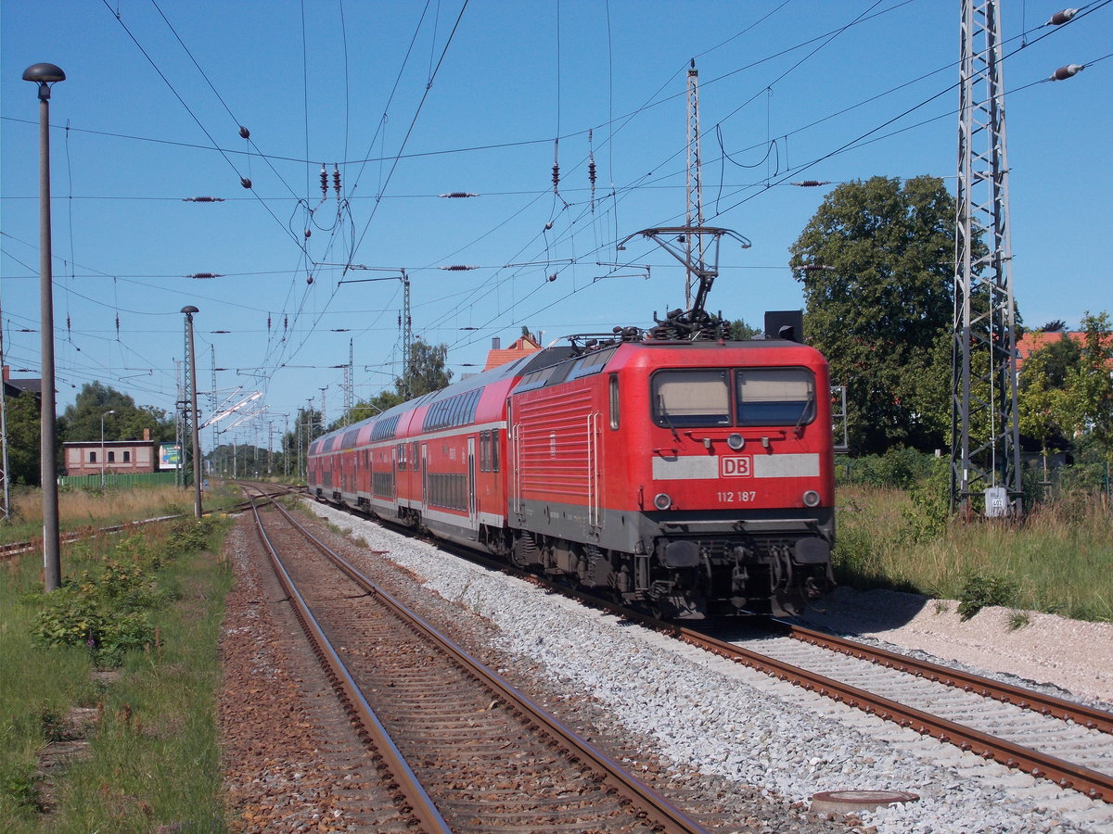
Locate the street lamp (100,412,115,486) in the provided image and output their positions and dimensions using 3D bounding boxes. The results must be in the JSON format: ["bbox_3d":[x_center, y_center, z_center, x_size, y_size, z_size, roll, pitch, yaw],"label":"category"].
[{"bbox_3d":[-45.893,3.342,250.043,1.500,8.105,0.300,-1,-1,0],"label":"street lamp"}]

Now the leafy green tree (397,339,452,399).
[{"bbox_3d":[-11.167,-0.196,205.082,4.600,12.598,4.600,-1,-1,-8],"label":"leafy green tree"}]

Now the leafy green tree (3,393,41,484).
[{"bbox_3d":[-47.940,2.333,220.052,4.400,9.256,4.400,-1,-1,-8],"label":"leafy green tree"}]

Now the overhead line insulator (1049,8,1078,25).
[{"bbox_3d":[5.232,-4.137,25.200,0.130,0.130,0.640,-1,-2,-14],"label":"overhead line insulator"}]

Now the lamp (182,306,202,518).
[{"bbox_3d":[-17.021,-0.227,114.552,0.820,9.931,0.820,-1,-1,-8],"label":"lamp"}]

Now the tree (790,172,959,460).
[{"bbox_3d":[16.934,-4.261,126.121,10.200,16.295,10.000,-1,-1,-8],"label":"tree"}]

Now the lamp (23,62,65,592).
[{"bbox_3d":[-9.669,-1.700,46.252,0.820,10.012,0.820,-1,-1,-8],"label":"lamp"}]

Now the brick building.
[{"bbox_3d":[-48.324,4.504,264.027,9.700,6.502,7.500,-1,-1,-8],"label":"brick building"}]

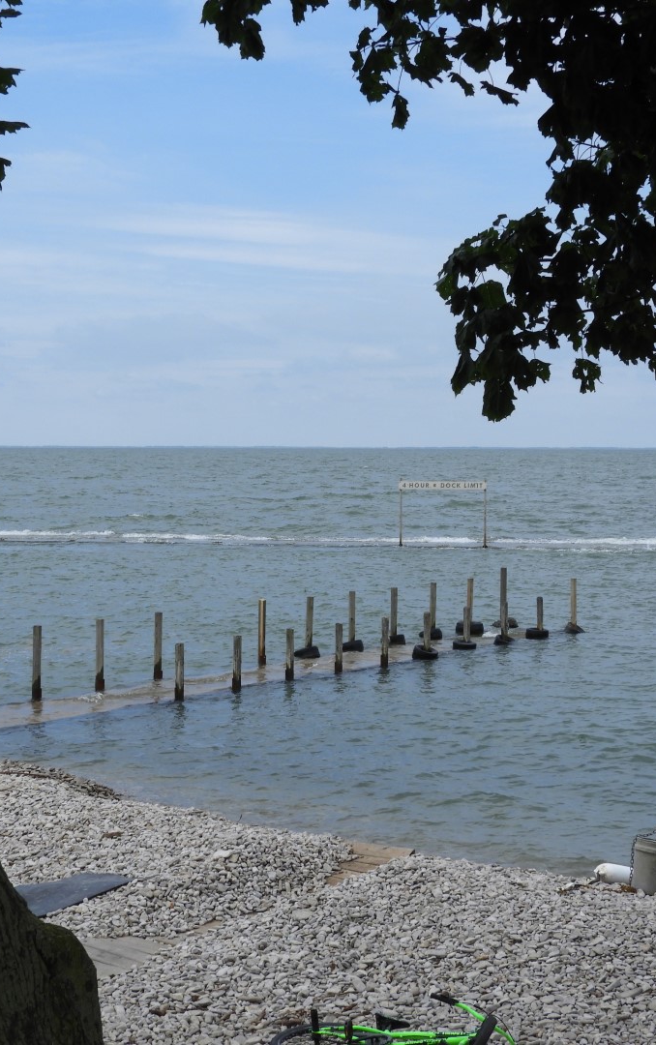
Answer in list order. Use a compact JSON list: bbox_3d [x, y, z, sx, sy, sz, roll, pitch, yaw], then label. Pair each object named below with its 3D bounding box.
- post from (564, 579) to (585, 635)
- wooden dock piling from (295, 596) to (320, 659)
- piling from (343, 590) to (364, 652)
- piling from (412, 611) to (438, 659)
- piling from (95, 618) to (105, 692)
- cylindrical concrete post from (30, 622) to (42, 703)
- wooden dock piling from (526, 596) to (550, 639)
[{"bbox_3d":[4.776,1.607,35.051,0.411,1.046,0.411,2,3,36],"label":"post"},{"bbox_3d":[-0.351,1.777,30.842,0.427,1.035,0.427,0,2,0],"label":"wooden dock piling"},{"bbox_3d":[0.441,1.729,31.804,0.373,1.053,0.373,2,3,36],"label":"piling"},{"bbox_3d":[1.656,1.904,30.740,0.434,0.800,0.434,0,2,0],"label":"piling"},{"bbox_3d":[-3.337,1.943,26.491,0.113,1.055,0.113,2,3,36],"label":"piling"},{"bbox_3d":[-4.099,1.978,25.463,0.113,1.068,0.113,2,3,36],"label":"cylindrical concrete post"},{"bbox_3d":[3.954,1.780,34.064,0.430,0.778,0.430,0,2,0],"label":"wooden dock piling"}]

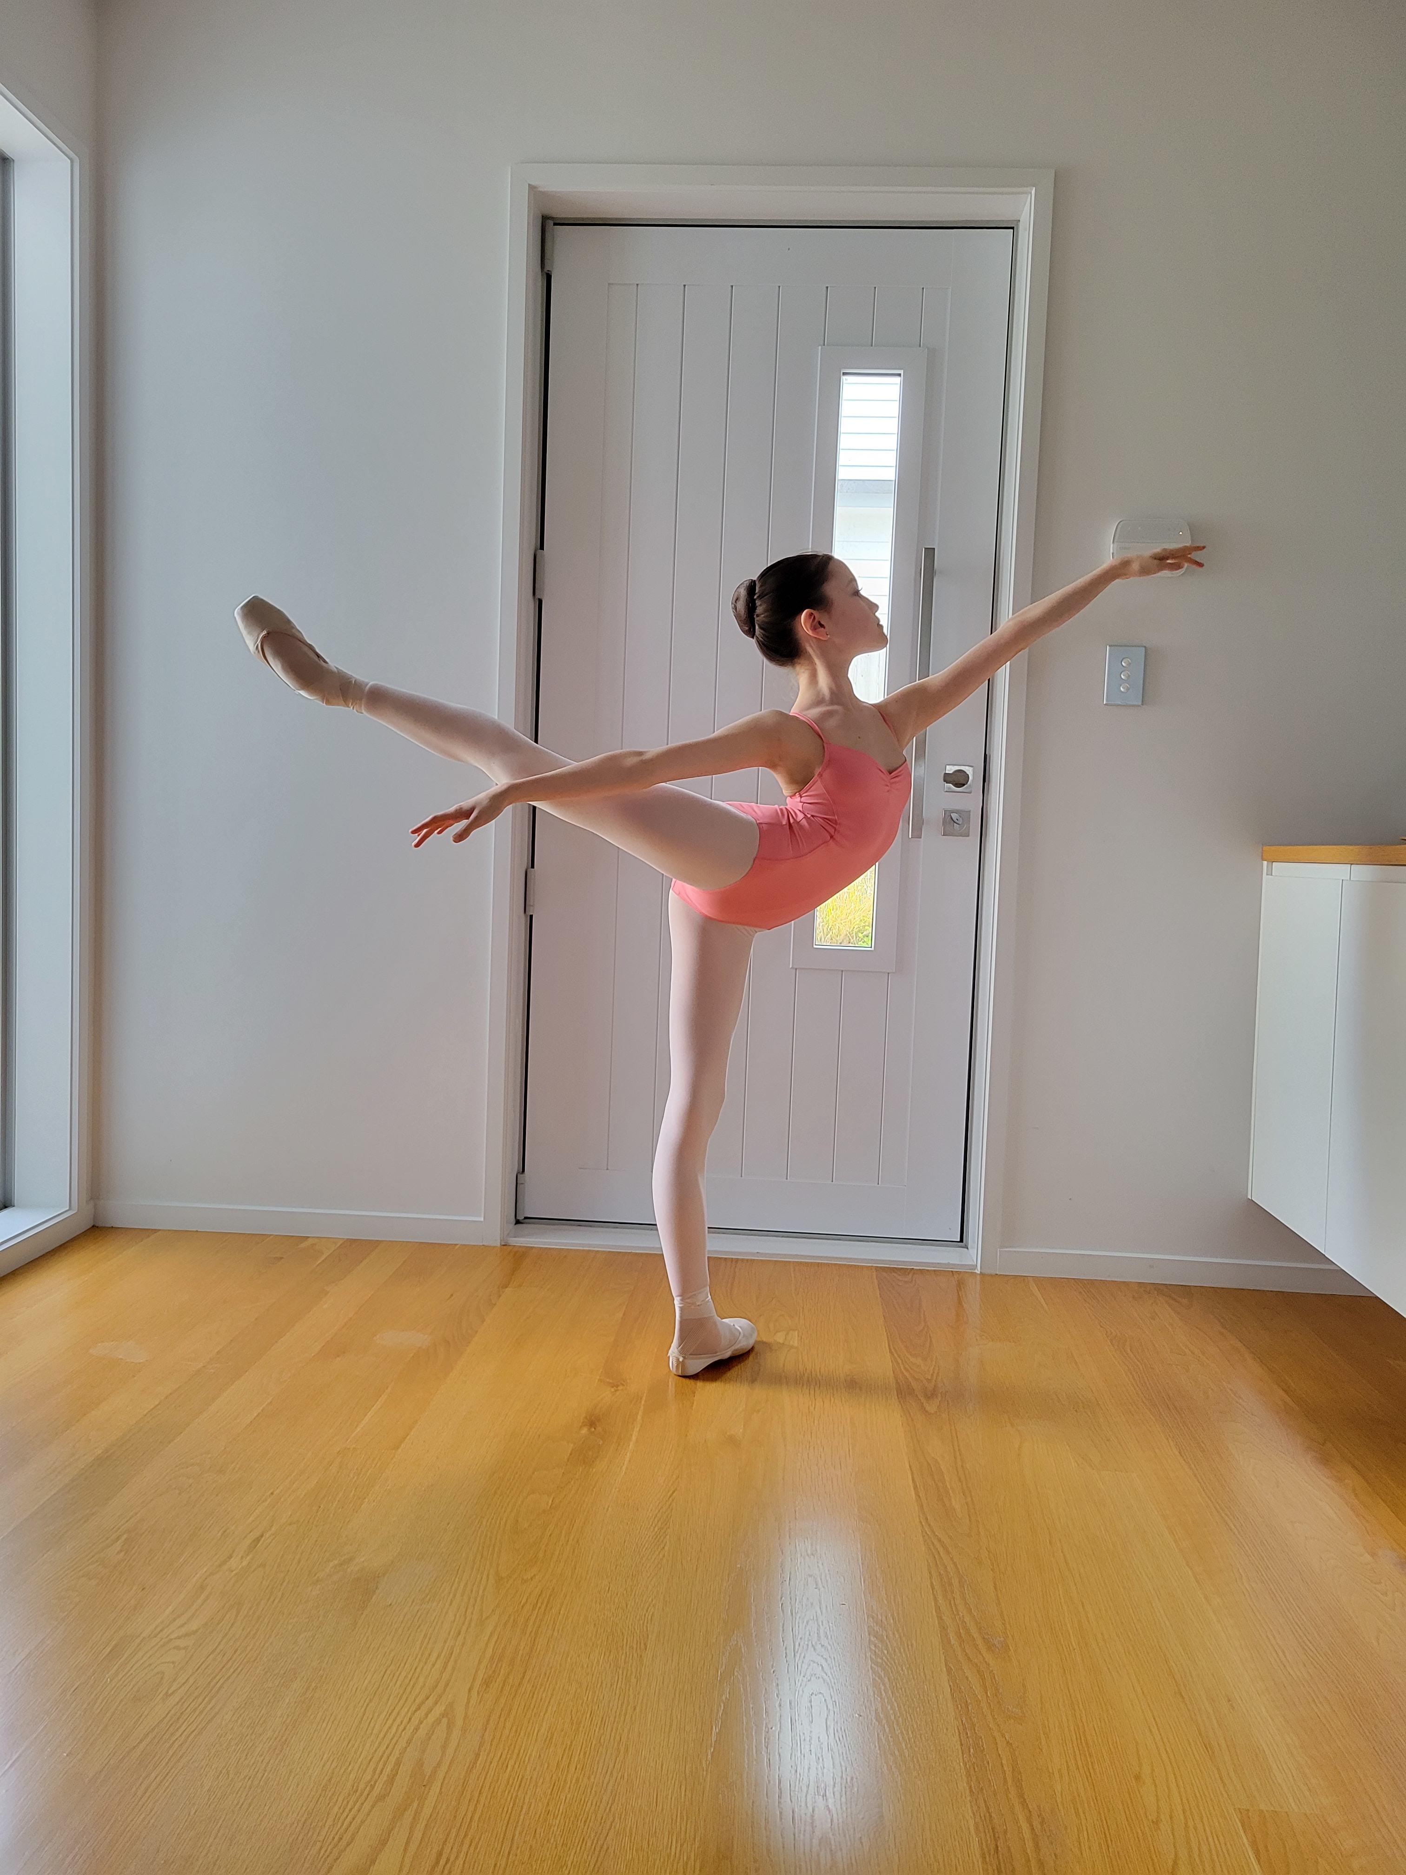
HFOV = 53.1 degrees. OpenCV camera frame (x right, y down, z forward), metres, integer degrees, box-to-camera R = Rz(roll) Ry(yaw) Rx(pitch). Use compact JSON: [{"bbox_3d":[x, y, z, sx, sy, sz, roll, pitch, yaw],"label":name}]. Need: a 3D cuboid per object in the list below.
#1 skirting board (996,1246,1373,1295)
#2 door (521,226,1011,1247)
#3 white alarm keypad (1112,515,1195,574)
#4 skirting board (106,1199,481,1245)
[{"bbox_3d":[1.041,0.687,2.902,0.850,0.060,0.013,2,4,3],"label":"skirting board"},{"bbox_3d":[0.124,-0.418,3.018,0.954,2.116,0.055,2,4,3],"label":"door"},{"bbox_3d":[0.893,-0.775,2.800,0.150,0.113,0.025,2,4,3],"label":"white alarm keypad"},{"bbox_3d":[-0.887,0.608,3.016,0.850,0.060,0.013,2,4,3],"label":"skirting board"}]

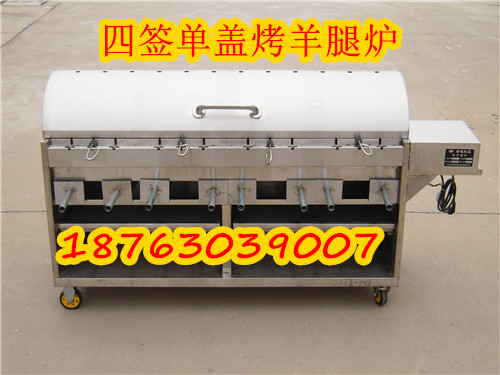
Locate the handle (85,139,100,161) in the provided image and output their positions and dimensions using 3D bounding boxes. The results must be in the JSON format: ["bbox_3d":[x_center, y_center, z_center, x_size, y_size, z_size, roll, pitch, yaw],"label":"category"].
[{"bbox_3d":[-0.536,-0.126,2.906,0.052,0.050,0.085,0,23,-1],"label":"handle"}]

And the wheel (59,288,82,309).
[{"bbox_3d":[-0.673,0.412,3.200,0.085,0.093,0.040,0,23,-1],"label":"wheel"}]

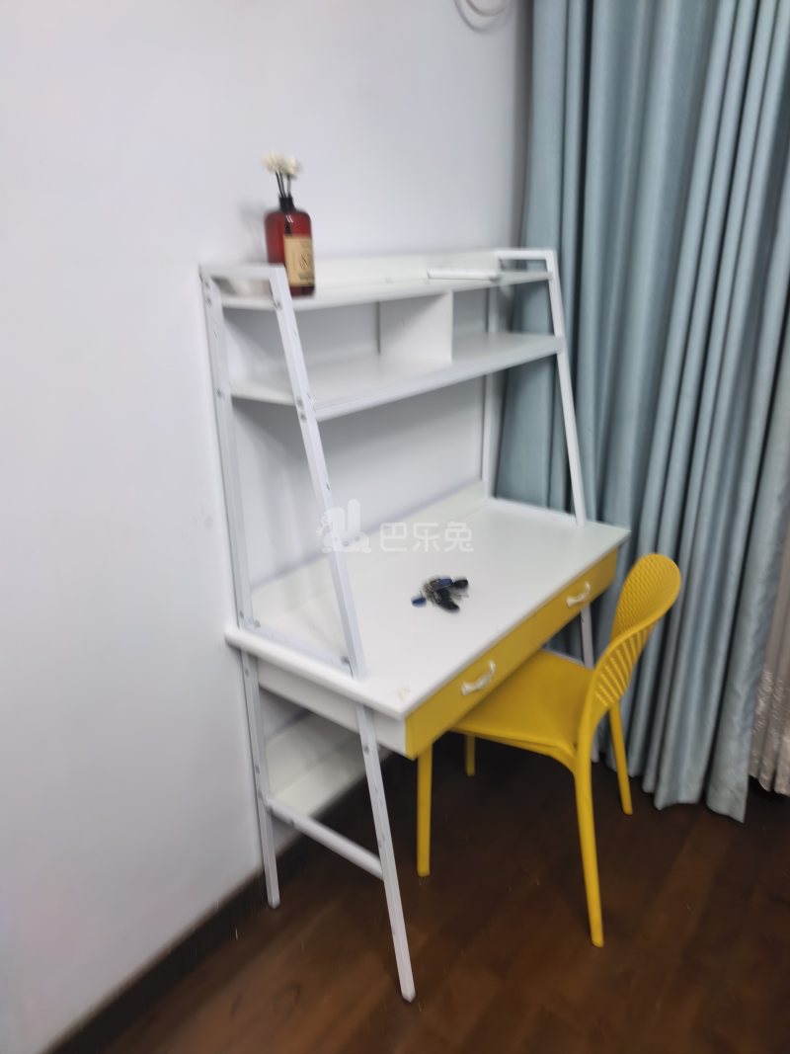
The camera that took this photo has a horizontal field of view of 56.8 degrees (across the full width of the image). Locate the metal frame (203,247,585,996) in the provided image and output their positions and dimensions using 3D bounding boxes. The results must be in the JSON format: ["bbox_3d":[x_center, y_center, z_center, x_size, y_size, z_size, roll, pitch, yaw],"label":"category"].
[{"bbox_3d":[0.145,0.131,1.731,0.450,1.446,1.010,15,27,35],"label":"metal frame"}]

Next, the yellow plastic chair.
[{"bbox_3d":[0.358,0.448,1.724,0.515,0.808,0.455,8,23,23],"label":"yellow plastic chair"}]

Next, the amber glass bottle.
[{"bbox_3d":[-0.175,-0.464,1.211,0.073,0.156,0.073,-1,21,0],"label":"amber glass bottle"}]

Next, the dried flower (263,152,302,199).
[{"bbox_3d":[-0.180,-0.562,1.173,0.055,0.068,0.059,15,26,35],"label":"dried flower"}]

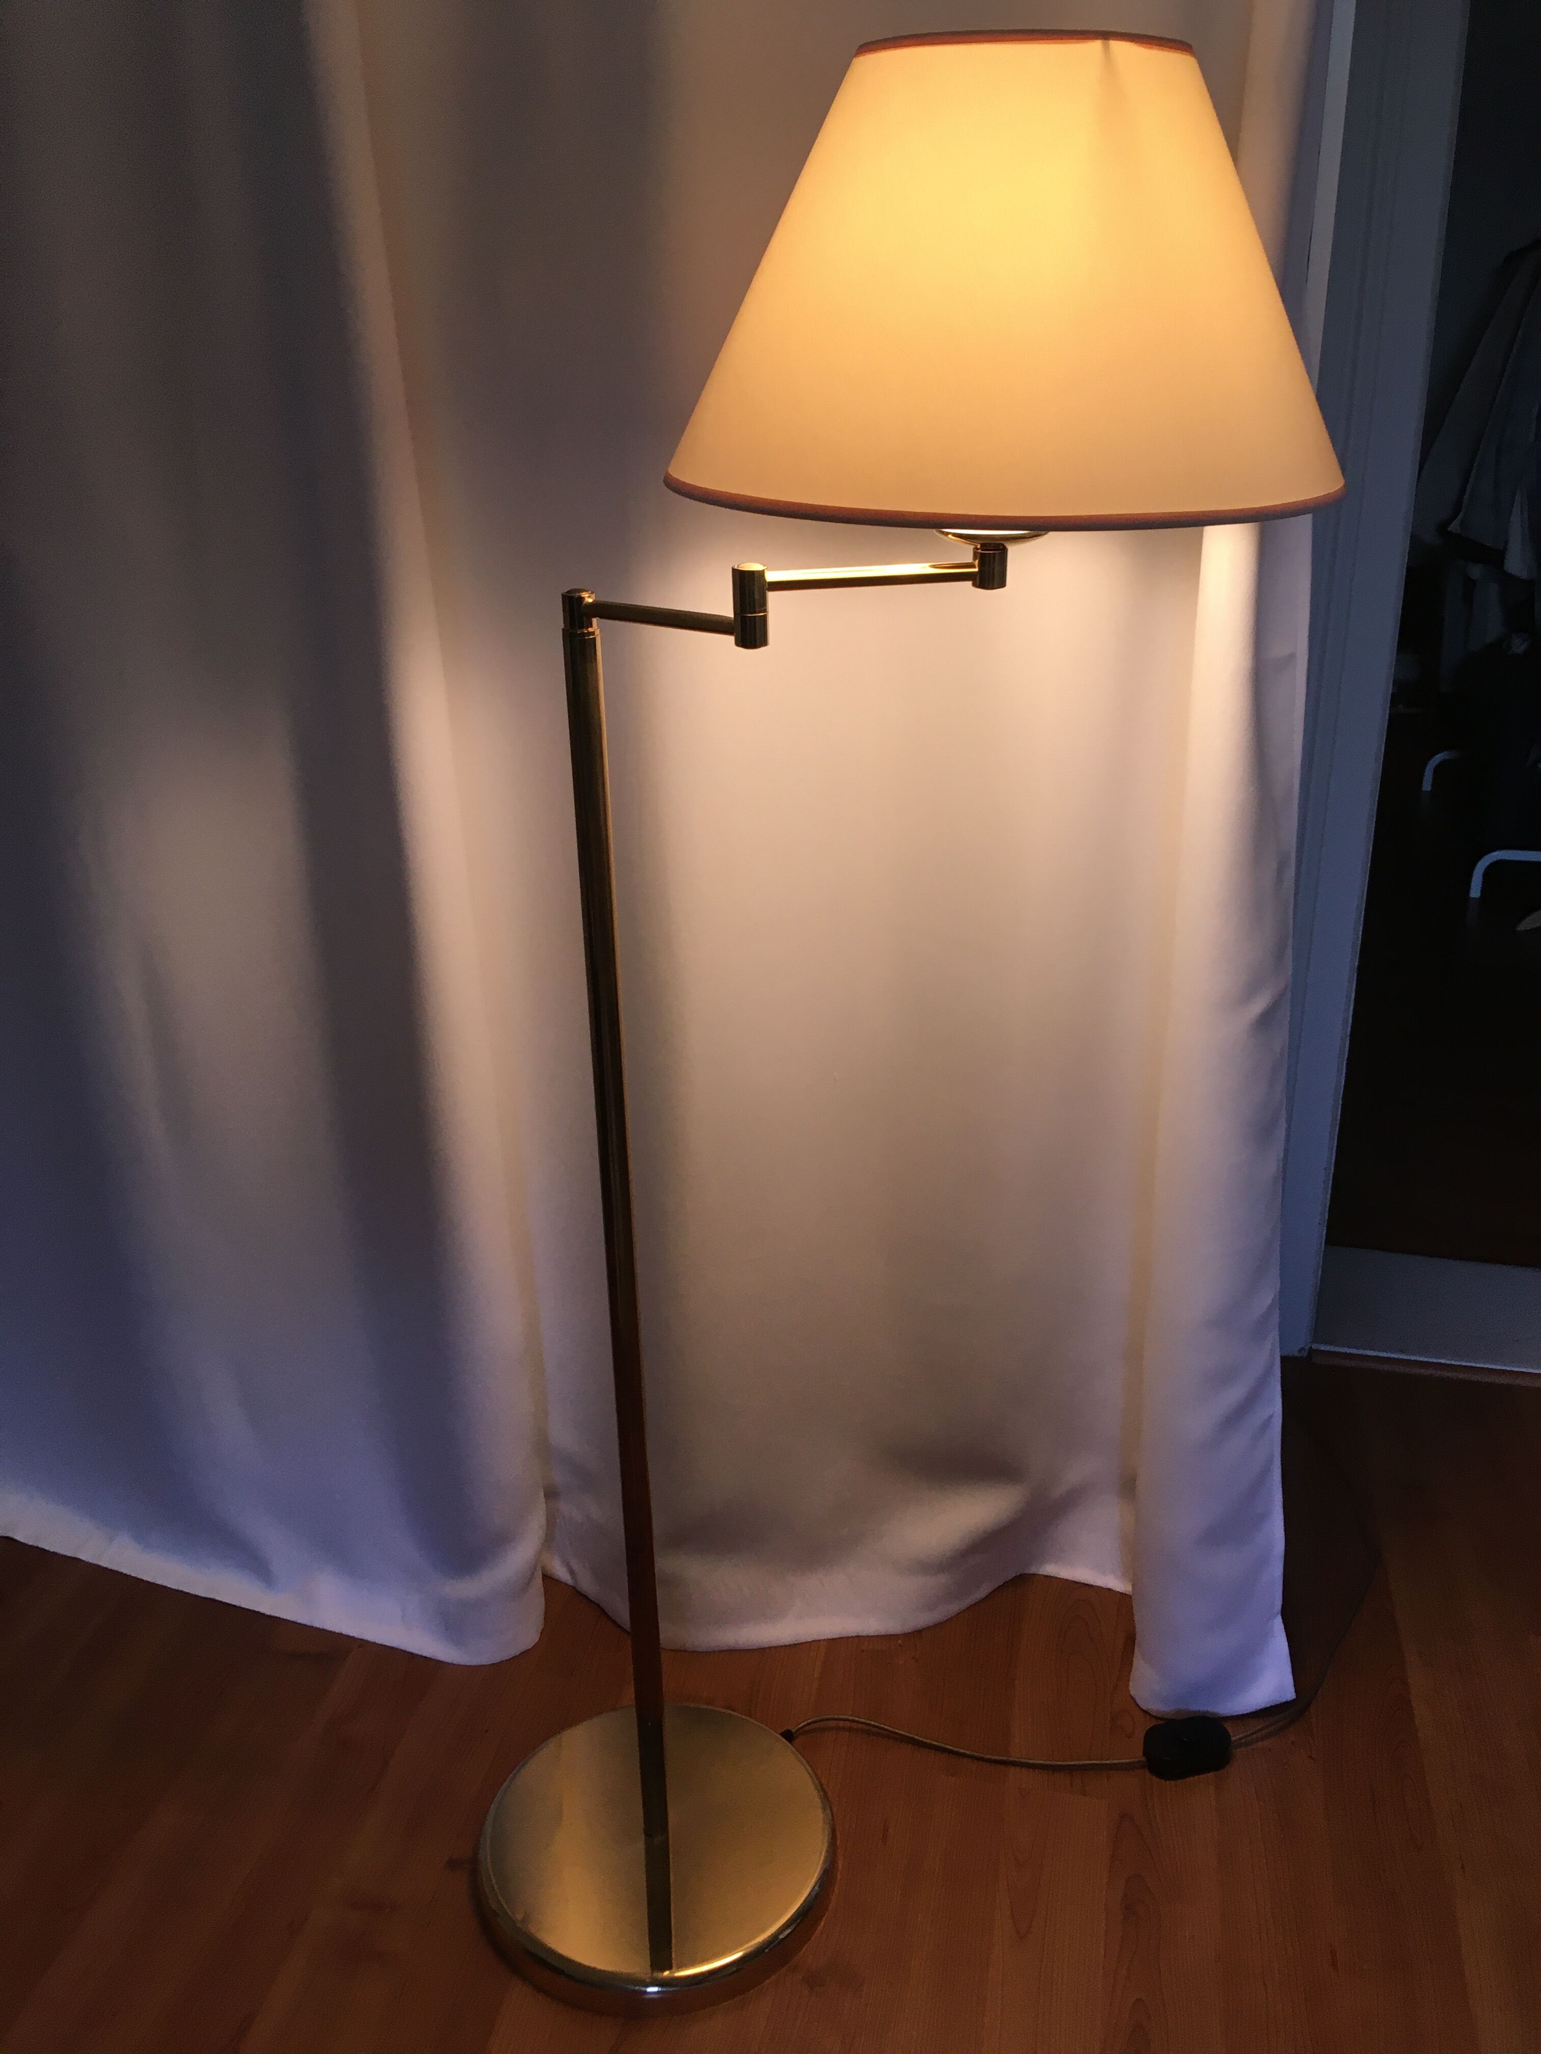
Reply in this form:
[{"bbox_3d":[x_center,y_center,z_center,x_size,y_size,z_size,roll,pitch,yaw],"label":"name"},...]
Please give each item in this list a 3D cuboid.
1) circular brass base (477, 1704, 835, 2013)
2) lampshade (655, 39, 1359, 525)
[{"bbox_3d":[-0.095,0.706,1.493,0.312,0.033,0.312,-1,23,0],"label":"circular brass base"},{"bbox_3d":[0.132,-0.418,0.961,0.388,0.222,0.388,-1,23,0],"label":"lampshade"}]

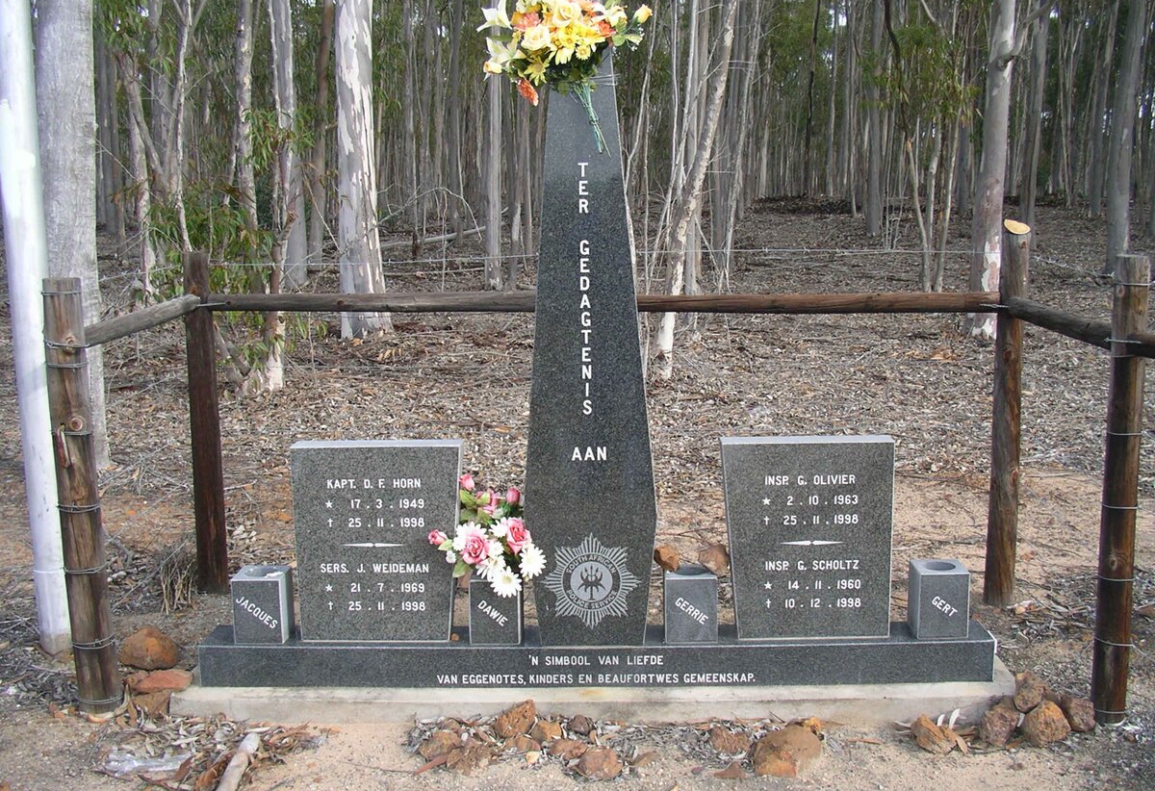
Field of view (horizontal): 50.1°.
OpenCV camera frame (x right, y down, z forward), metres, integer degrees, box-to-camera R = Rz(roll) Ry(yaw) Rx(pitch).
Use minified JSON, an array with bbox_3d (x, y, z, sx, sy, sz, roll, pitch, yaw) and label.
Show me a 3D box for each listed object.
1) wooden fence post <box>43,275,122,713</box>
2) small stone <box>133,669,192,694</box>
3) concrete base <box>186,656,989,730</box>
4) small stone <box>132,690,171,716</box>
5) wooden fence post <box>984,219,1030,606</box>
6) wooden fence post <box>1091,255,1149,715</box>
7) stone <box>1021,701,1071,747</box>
[{"bbox_3d":[-1.510,0.317,3.757,0.122,1.342,0.122,-1,9,2],"label":"wooden fence post"},{"bbox_3d":[-1.271,0.877,3.789,0.172,0.053,0.112,-1,9,2],"label":"small stone"},{"bbox_3d":[0.052,0.886,3.741,2.500,0.080,0.360,-1,10,2],"label":"concrete base"},{"bbox_3d":[-1.301,0.937,3.768,0.115,0.078,0.098,-1,9,2],"label":"small stone"},{"bbox_3d":[1.601,0.080,4.582,0.106,1.421,0.106,0,9,2],"label":"wooden fence post"},{"bbox_3d":[1.550,0.280,3.516,0.097,1.344,0.097,-1,9,2],"label":"wooden fence post"},{"bbox_3d":[1.330,0.931,3.509,0.128,0.120,0.109,-1,9,2],"label":"stone"}]

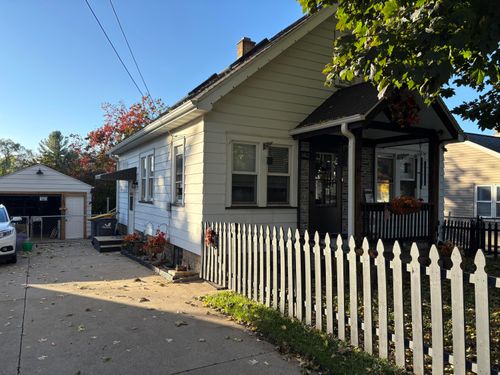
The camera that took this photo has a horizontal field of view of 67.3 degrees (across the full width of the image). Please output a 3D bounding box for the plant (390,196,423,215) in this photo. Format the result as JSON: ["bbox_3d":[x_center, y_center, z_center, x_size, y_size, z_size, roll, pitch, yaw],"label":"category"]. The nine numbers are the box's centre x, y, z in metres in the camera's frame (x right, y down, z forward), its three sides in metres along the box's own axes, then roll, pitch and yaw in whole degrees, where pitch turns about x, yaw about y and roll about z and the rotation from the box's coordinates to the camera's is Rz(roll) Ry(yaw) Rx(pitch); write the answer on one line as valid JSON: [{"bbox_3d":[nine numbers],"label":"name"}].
[{"bbox_3d":[3.164,0.359,7.547,0.620,0.360,0.480,1,-1,-29],"label":"plant"}]

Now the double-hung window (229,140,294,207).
[{"bbox_3d":[0.299,-0.280,8.206,1.690,1.420,0.110,1,-1,-29],"label":"double-hung window"}]

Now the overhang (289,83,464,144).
[{"bbox_3d":[2.674,-1.713,8.200,2.870,1.350,2.330,1,-1,-29],"label":"overhang"}]

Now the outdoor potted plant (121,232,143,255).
[{"bbox_3d":[-3.741,1.766,11.909,0.560,0.650,0.560,1,-1,-29],"label":"outdoor potted plant"}]

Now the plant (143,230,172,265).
[{"bbox_3d":[-2.361,1.502,9.451,0.540,0.860,0.560,1,-1,-29],"label":"plant"}]

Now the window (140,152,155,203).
[{"bbox_3d":[-3.201,-0.276,11.622,0.110,1.420,1.850,1,-1,-29],"label":"window"}]

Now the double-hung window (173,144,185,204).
[{"bbox_3d":[-1.707,-0.297,8.906,0.110,1.420,0.950,1,-1,-29],"label":"double-hung window"}]

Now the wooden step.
[{"bbox_3d":[-4.670,1.924,12.937,1.170,0.400,1.500,1,-1,-29],"label":"wooden step"}]

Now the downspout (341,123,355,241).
[{"bbox_3d":[1.833,0.133,7.050,0.220,2.600,0.090,1,-1,-29],"label":"downspout"}]

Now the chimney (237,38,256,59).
[{"bbox_3d":[-0.113,-5.078,14.015,0.520,0.780,0.500,1,-1,-29],"label":"chimney"}]

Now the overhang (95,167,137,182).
[{"bbox_3d":[-4.741,-0.473,13.225,1.170,0.460,1.560,1,-1,-29],"label":"overhang"}]

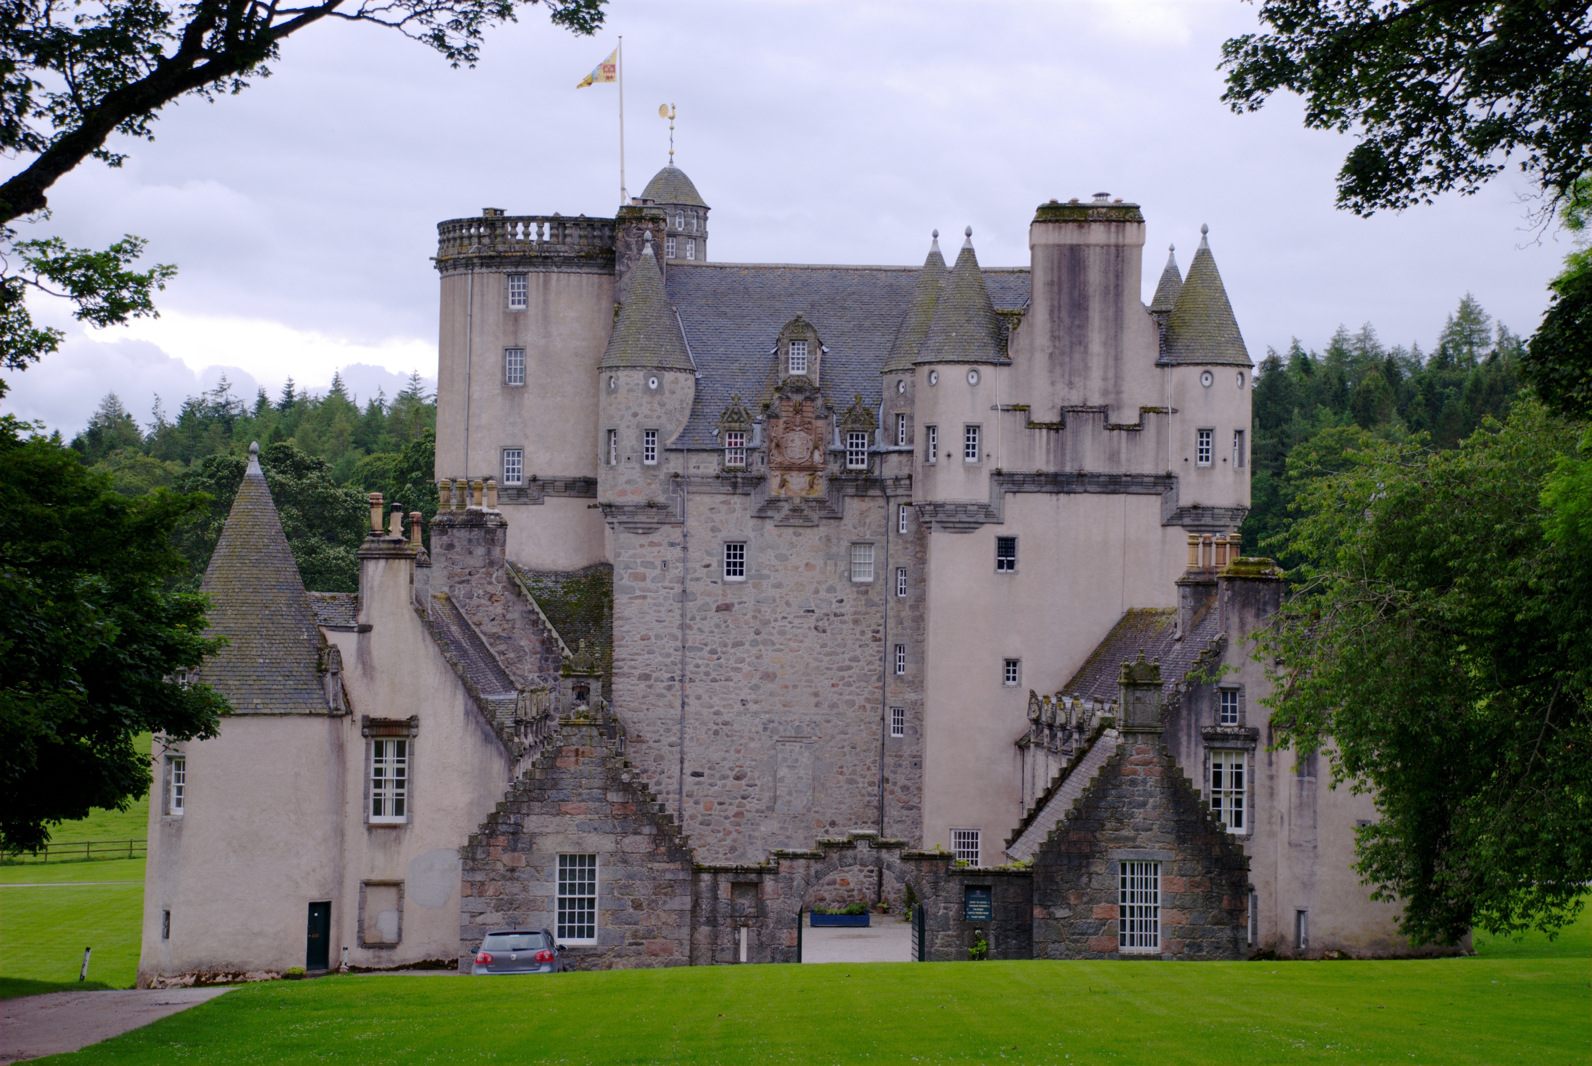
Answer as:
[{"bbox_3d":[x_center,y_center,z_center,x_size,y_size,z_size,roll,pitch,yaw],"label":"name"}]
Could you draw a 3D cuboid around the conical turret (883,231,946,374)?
[{"bbox_3d":[4.471,-7.421,124.000,3.400,4.550,3.400,1,-1,-4],"label":"conical turret"}]

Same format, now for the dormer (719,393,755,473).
[{"bbox_3d":[-1.639,-2.748,105.800,1.000,2.100,1.000,1,-2,-3],"label":"dormer"}]

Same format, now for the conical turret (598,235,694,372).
[{"bbox_3d":[-4.089,-6.361,106.000,2.650,3.800,2.650,1,-2,-3],"label":"conical turret"}]

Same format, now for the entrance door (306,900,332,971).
[{"bbox_3d":[-12.510,10.574,101.000,0.120,1.810,0.860,0,-2,38],"label":"entrance door"}]

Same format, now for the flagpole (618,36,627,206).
[{"bbox_3d":[-5.926,-13.894,131.500,0.120,6.200,0.120,-1,-1,-4],"label":"flagpole"}]

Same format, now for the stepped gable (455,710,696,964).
[{"bbox_3d":[-5.034,7.117,88.600,5.350,5.800,0.800,1,-2,-3],"label":"stepped gable"}]

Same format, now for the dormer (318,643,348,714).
[{"bbox_3d":[-12.189,3.831,101.500,0.500,1.850,0.920,0,-1,26],"label":"dormer"}]

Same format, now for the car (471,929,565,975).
[{"bbox_3d":[-5.860,9.130,81.600,1.800,1.480,4.200,-1,-2,-1],"label":"car"}]

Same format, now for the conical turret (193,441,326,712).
[{"bbox_3d":[-12.697,1.045,90.000,4.000,6.300,4.000,1,-2,-3],"label":"conical turret"}]

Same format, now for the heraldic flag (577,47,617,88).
[{"bbox_3d":[-6.771,-15.867,131.500,1.420,1.330,0.450,1,-1,-4],"label":"heraldic flag"}]

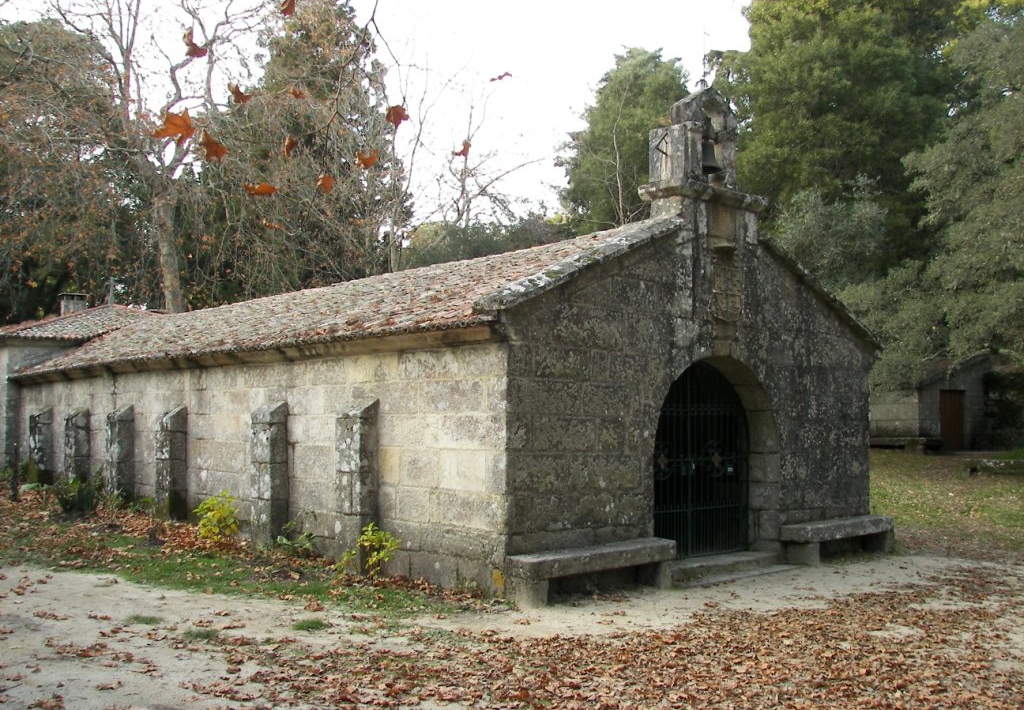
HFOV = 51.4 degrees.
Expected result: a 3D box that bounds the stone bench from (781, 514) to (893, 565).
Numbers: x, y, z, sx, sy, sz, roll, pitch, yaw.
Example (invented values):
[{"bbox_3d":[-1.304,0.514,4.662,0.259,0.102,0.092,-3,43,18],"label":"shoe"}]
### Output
[{"bbox_3d":[4.052,2.281,13.254,1.989,0.449,0.398,3,-5,-41],"label":"stone bench"}]

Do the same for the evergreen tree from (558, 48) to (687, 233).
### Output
[{"bbox_3d":[3.639,-3.003,33.403,4.803,13.028,4.323,3,-5,-41],"label":"evergreen tree"}]

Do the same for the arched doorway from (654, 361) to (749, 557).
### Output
[{"bbox_3d":[2.087,1.205,12.503,2.192,2.293,0.081,3,-5,-41],"label":"arched doorway"}]

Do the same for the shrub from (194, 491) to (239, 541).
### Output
[{"bbox_3d":[-3.866,2.108,13.958,0.576,0.641,0.518,3,-5,-41],"label":"shrub"}]

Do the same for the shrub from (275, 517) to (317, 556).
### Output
[{"bbox_3d":[-2.605,2.195,12.892,0.484,0.460,0.435,3,-5,-41],"label":"shrub"}]

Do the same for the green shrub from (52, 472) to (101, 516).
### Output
[{"bbox_3d":[-6.773,2.147,16.585,0.747,0.669,0.672,3,-5,-41],"label":"green shrub"}]

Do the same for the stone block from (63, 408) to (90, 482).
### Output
[{"bbox_3d":[-7.613,1.642,18.612,0.253,1.444,0.495,3,-5,-41],"label":"stone block"}]

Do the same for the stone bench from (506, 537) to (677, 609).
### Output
[{"bbox_3d":[0.824,2.130,10.473,2.009,0.428,0.398,3,-5,-41],"label":"stone bench"}]

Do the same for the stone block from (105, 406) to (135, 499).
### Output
[{"bbox_3d":[-6.271,1.582,17.050,0.263,1.545,0.475,3,-5,-41],"label":"stone block"}]

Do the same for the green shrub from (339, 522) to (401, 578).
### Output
[{"bbox_3d":[-1.506,2.057,11.280,0.656,0.592,0.500,3,-5,-41],"label":"green shrub"}]

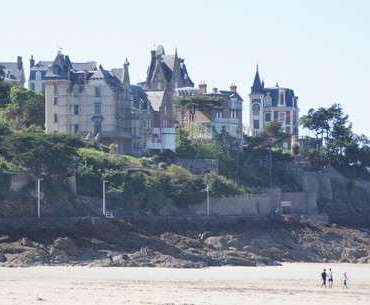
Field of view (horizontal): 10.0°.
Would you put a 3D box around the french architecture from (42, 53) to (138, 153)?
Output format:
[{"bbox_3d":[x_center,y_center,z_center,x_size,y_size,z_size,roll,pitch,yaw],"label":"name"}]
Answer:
[{"bbox_3d":[-17.870,-9.460,398.000,15.300,19.670,13.000,0,-2,10],"label":"french architecture"}]

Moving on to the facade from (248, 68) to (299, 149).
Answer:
[{"bbox_3d":[20.070,-9.870,472.000,9.600,18.840,9.300,0,-2,12],"label":"facade"}]

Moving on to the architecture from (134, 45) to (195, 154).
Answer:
[{"bbox_3d":[-4.240,-10.950,435.000,11.000,22.740,11.500,0,-2,-10],"label":"architecture"}]

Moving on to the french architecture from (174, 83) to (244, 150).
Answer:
[{"bbox_3d":[4.970,-7.510,445.000,13.000,14.590,11.500,0,-2,-15],"label":"french architecture"}]

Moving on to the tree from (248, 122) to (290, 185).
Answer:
[{"bbox_3d":[17.850,0.110,450.000,9.000,13.900,8.500,0,-2,0],"label":"tree"}]

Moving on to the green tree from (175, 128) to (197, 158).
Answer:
[{"bbox_3d":[0.310,-1.830,428.000,4.500,6.100,4.300,0,-2,0],"label":"green tree"}]

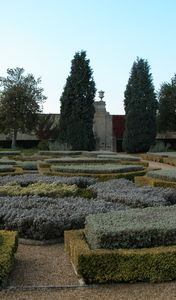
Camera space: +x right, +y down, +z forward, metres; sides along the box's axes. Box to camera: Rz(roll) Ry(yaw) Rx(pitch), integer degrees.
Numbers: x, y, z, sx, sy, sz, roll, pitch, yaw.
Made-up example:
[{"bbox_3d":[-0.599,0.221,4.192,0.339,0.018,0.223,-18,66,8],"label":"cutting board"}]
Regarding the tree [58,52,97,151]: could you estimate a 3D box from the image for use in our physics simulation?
[{"bbox_3d":[-1.170,-4.900,40.800,3.900,10.300,3.900,0,2,0],"label":"tree"}]

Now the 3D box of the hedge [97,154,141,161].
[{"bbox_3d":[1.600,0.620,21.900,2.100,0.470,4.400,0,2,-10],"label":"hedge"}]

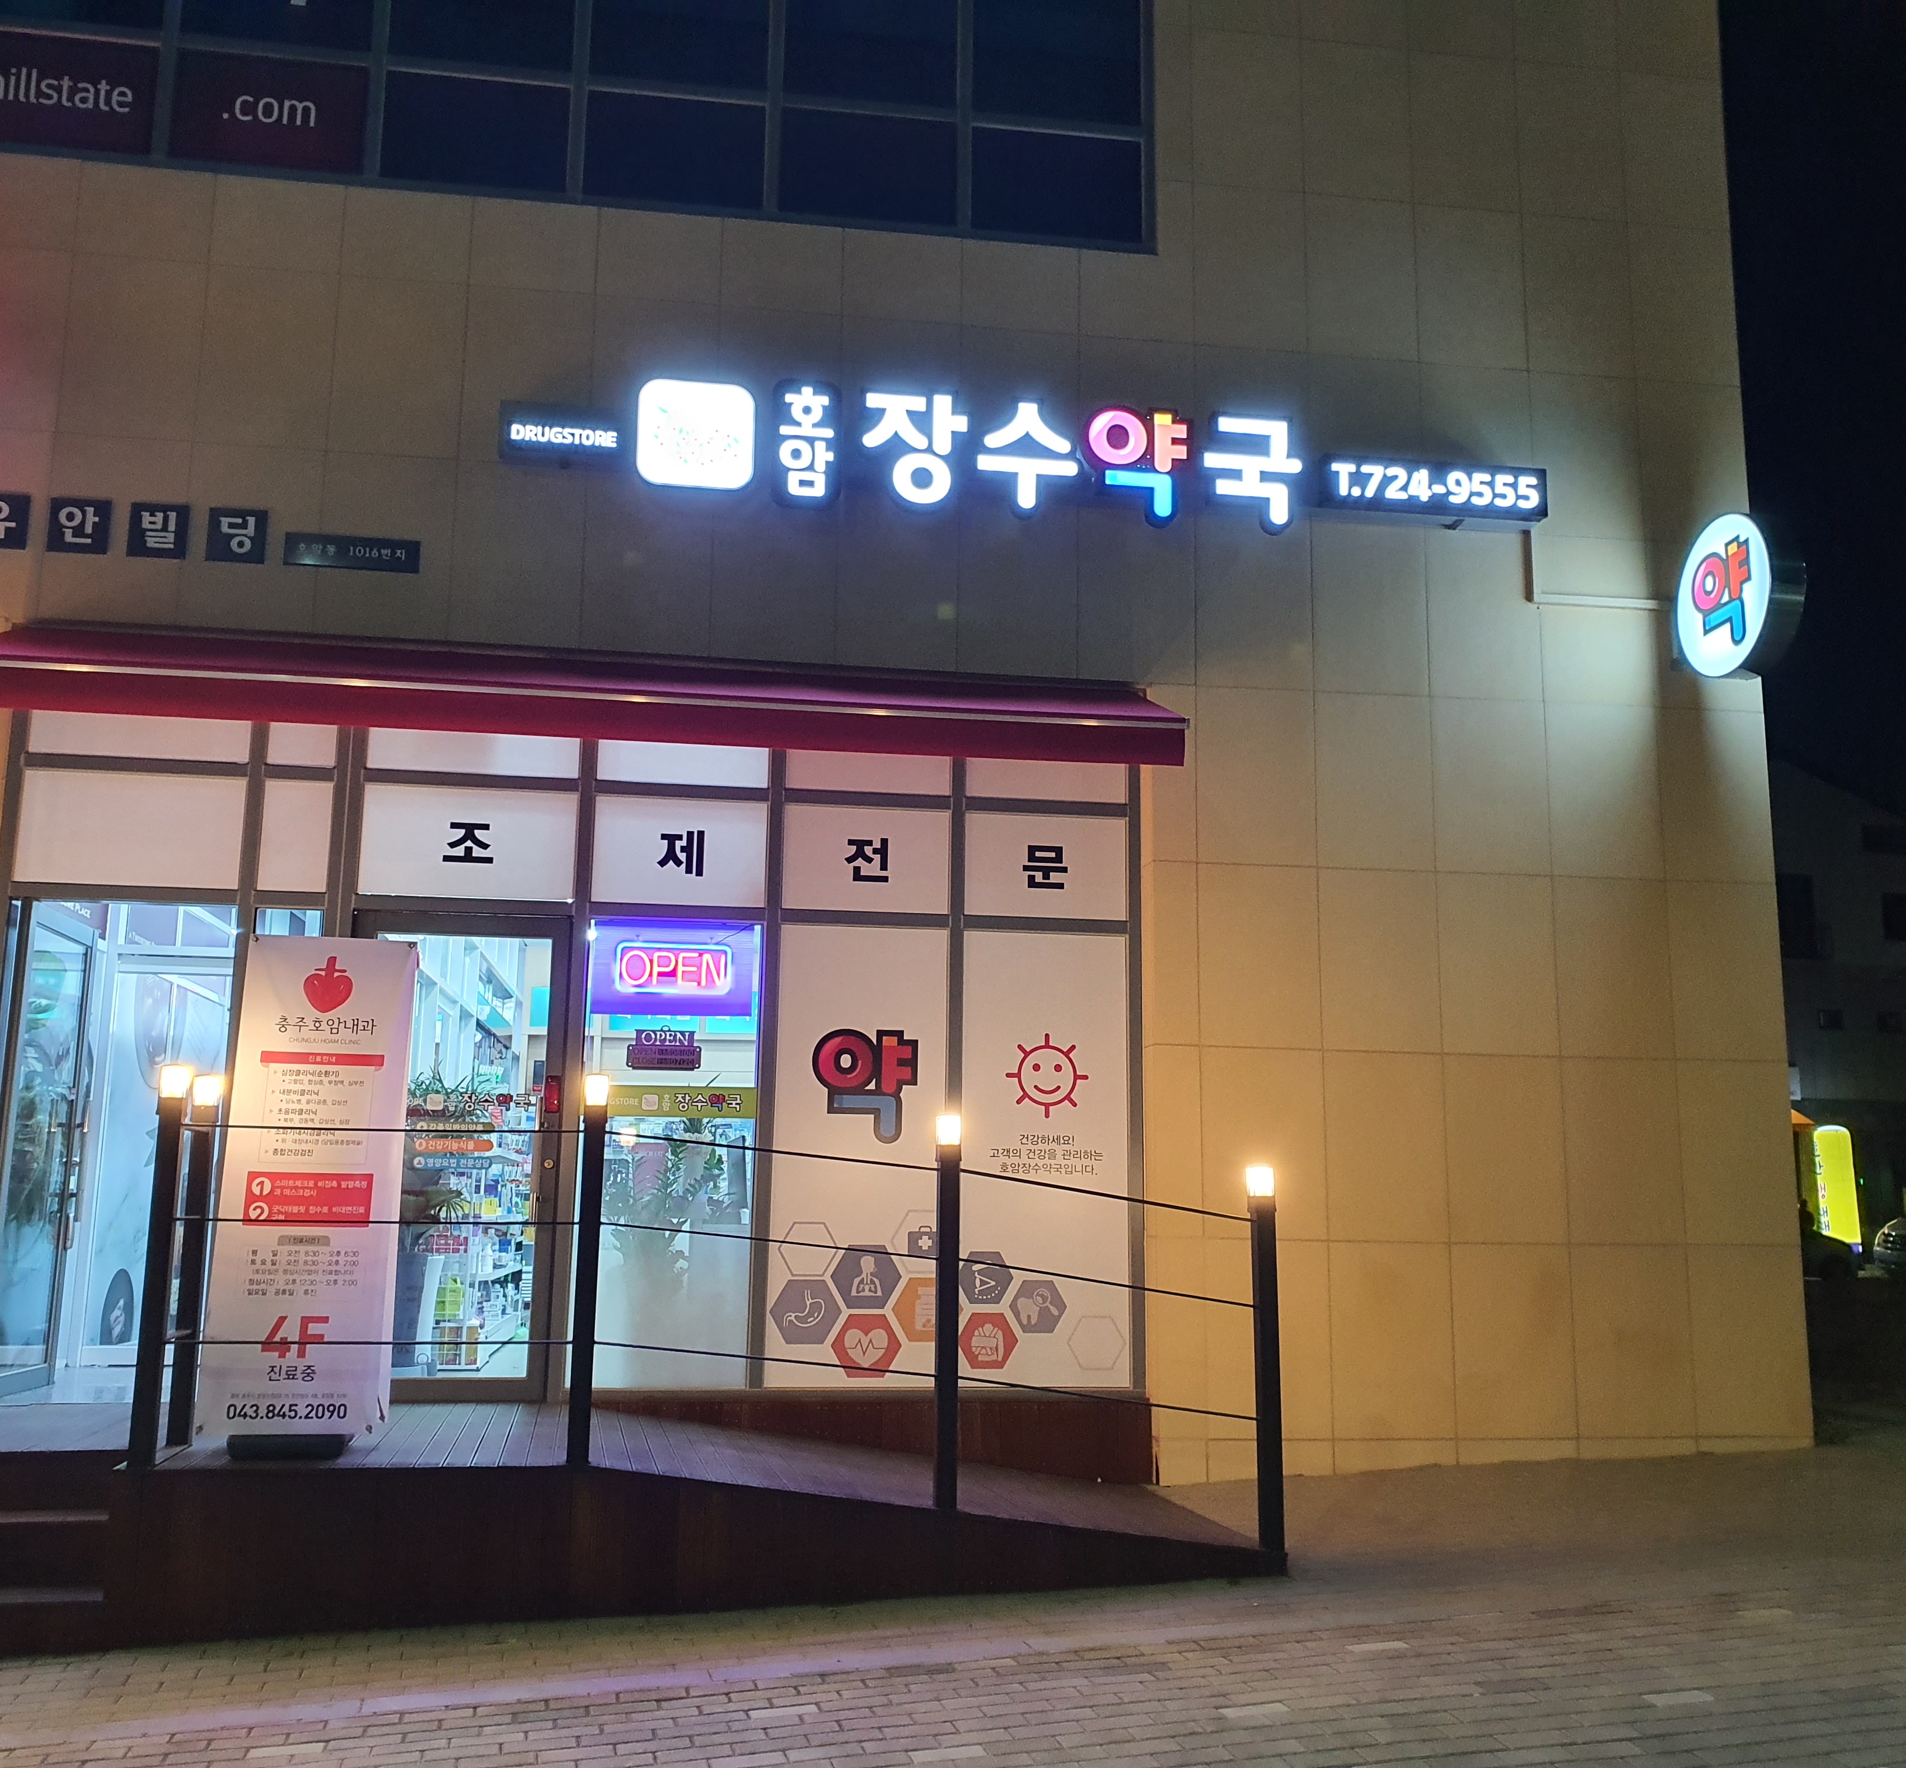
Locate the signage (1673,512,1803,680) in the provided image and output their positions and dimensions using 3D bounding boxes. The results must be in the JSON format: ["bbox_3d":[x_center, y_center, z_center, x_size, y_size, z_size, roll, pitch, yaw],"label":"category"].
[{"bbox_3d":[3.768,-1.377,8.492,0.170,0.775,0.775,2,-10,-8],"label":"signage"}]

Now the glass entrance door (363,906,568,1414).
[{"bbox_3d":[-2.252,1.206,7.952,0.950,2.160,0.100,2,-10,-8],"label":"glass entrance door"}]

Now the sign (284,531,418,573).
[{"bbox_3d":[-2.816,-1.552,8.293,0.615,0.160,0.035,2,-10,-8],"label":"sign"}]

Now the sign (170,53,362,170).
[{"bbox_3d":[-3.273,-3.709,8.507,0.900,0.580,0.040,2,-10,-8],"label":"sign"}]

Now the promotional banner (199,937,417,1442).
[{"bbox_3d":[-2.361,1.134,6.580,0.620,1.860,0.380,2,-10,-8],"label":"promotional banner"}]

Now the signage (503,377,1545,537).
[{"bbox_3d":[0.438,-2.095,8.786,5.240,0.630,0.170,2,-10,-8],"label":"signage"}]

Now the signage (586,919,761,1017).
[{"bbox_3d":[-1.312,0.400,8.306,0.770,0.450,0.060,2,-10,-8],"label":"signage"}]

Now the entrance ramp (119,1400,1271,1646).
[{"bbox_3d":[-0.908,2.466,7.035,3.980,0.560,1.780,2,-10,-8],"label":"entrance ramp"}]

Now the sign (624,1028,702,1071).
[{"bbox_3d":[-1.359,0.779,8.389,0.365,0.215,0.020,2,-10,-8],"label":"sign"}]

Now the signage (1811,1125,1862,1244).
[{"bbox_3d":[17.761,6.333,35.500,0.760,2.850,0.780,2,-10,-8],"label":"signage"}]

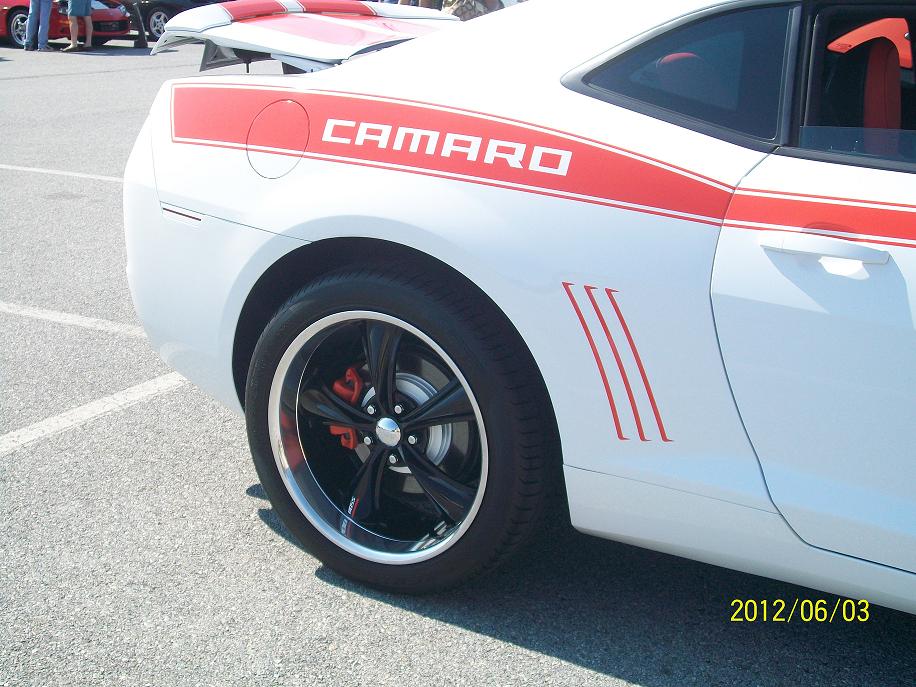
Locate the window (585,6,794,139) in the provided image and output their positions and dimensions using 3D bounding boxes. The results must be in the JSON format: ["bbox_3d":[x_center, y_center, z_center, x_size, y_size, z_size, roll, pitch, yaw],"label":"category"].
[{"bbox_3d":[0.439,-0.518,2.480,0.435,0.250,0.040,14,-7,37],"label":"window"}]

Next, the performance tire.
[{"bbox_3d":[-0.109,0.174,2.853,0.712,0.706,0.280,11,17,28],"label":"performance tire"}]

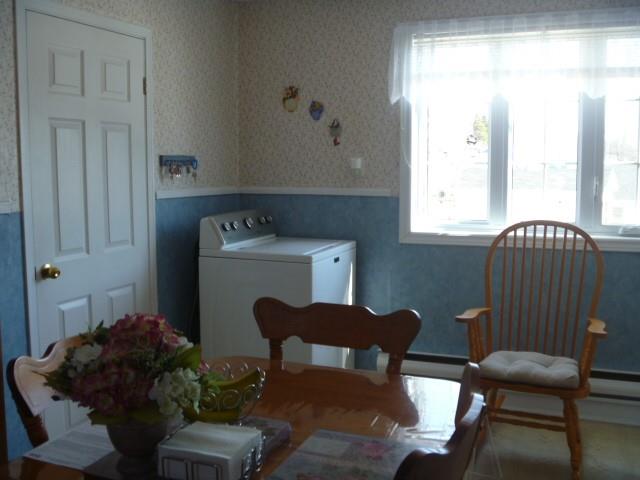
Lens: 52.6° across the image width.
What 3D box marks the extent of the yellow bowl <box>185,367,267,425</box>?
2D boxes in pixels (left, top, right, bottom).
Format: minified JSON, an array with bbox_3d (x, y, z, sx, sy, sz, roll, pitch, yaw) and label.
[{"bbox_3d":[-0.224,0.385,1.585,0.210,0.110,0.210,0,6,0],"label":"yellow bowl"}]

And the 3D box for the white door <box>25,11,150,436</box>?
[{"bbox_3d":[-1.035,0.021,3.028,0.060,2.010,0.770,3,7,22],"label":"white door"}]

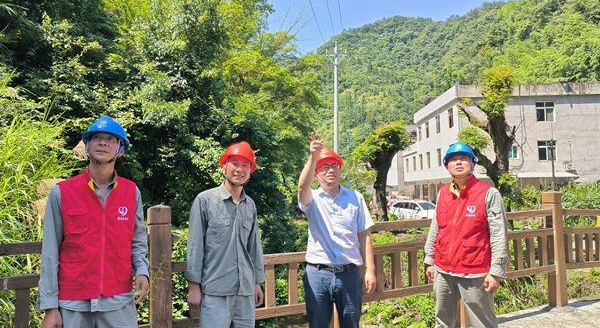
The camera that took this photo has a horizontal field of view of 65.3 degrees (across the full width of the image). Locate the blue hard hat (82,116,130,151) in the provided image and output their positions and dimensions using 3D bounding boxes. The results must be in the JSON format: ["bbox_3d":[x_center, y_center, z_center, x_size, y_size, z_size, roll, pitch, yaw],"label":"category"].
[{"bbox_3d":[-0.982,-0.169,2.400,0.220,0.155,0.280,3,-16,-9],"label":"blue hard hat"}]

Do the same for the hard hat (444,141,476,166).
[{"bbox_3d":[1.145,-0.084,3.340,0.220,0.155,0.280,-3,-20,26],"label":"hard hat"}]

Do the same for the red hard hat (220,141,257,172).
[{"bbox_3d":[-0.377,-0.058,2.900,0.220,0.155,0.280,8,-20,-17],"label":"red hard hat"}]

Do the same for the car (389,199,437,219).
[{"bbox_3d":[8.450,3.400,32.700,1.800,1.630,4.500,1,-3,-29],"label":"car"}]

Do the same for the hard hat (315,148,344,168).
[{"bbox_3d":[0.210,-0.058,3.450,0.215,0.150,0.275,-4,-15,-11],"label":"hard hat"}]

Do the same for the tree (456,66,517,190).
[{"bbox_3d":[6.811,-0.472,17.000,2.200,6.000,2.100,-1,-3,0],"label":"tree"}]

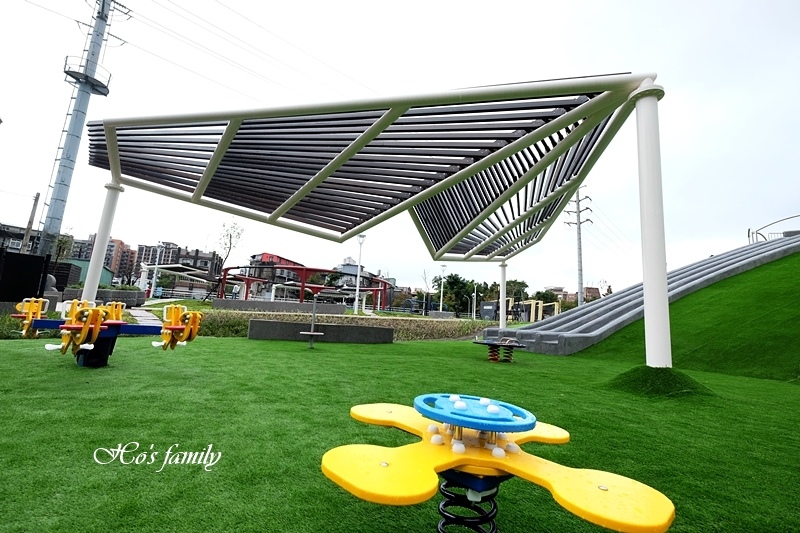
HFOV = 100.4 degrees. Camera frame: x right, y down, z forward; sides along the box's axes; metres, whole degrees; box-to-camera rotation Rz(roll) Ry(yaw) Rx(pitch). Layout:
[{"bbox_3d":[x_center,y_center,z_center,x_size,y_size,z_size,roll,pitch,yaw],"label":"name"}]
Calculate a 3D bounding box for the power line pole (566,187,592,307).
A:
[{"bbox_3d":[39.420,-2.849,73.087,5.500,31.560,1.400,-1,-10,30],"label":"power line pole"}]

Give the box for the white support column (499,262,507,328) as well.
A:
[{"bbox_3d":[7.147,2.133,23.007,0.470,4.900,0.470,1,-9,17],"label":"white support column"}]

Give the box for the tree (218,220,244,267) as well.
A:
[{"bbox_3d":[-10.620,-0.477,20.009,1.500,4.940,1.500,9,-10,-28],"label":"tree"}]

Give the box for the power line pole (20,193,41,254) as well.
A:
[{"bbox_3d":[-32.457,-2.441,29.014,0.350,8.410,0.350,-4,-12,41],"label":"power line pole"}]

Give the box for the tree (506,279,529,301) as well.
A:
[{"bbox_3d":[19.315,5.333,55.005,3.900,6.770,3.900,1,-10,19],"label":"tree"}]

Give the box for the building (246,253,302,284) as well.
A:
[{"bbox_3d":[-33.145,3.433,88.000,7.500,12.500,14.000,1,-9,19],"label":"building"}]

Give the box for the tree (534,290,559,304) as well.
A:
[{"bbox_3d":[29.695,7.837,68.003,5.000,5.900,4.700,0,-10,24],"label":"tree"}]

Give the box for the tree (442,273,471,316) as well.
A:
[{"bbox_3d":[8.142,4.141,48.006,3.900,6.620,3.900,3,-9,10],"label":"tree"}]

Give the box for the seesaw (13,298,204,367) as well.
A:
[{"bbox_3d":[-4.183,0.878,4.649,2.650,0.870,1.300,-1,-10,30],"label":"seesaw"}]

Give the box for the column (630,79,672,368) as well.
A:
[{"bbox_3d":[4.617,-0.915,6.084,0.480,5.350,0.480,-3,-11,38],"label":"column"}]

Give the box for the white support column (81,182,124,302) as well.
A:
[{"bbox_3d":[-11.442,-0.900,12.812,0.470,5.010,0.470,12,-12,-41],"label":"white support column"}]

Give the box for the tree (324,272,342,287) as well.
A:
[{"bbox_3d":[-9.978,3.358,50.003,2.900,4.960,2.900,6,-9,-11],"label":"tree"}]

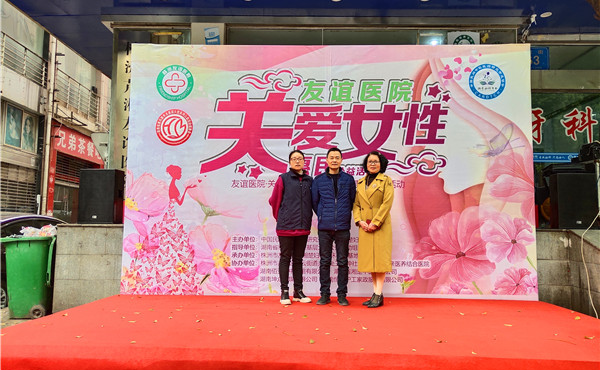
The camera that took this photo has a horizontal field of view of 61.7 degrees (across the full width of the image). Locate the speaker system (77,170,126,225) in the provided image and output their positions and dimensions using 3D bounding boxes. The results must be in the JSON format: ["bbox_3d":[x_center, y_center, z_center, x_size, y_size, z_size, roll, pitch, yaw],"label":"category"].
[{"bbox_3d":[-2.523,0.174,6.490,0.445,0.690,0.420,0,-6,2],"label":"speaker system"}]

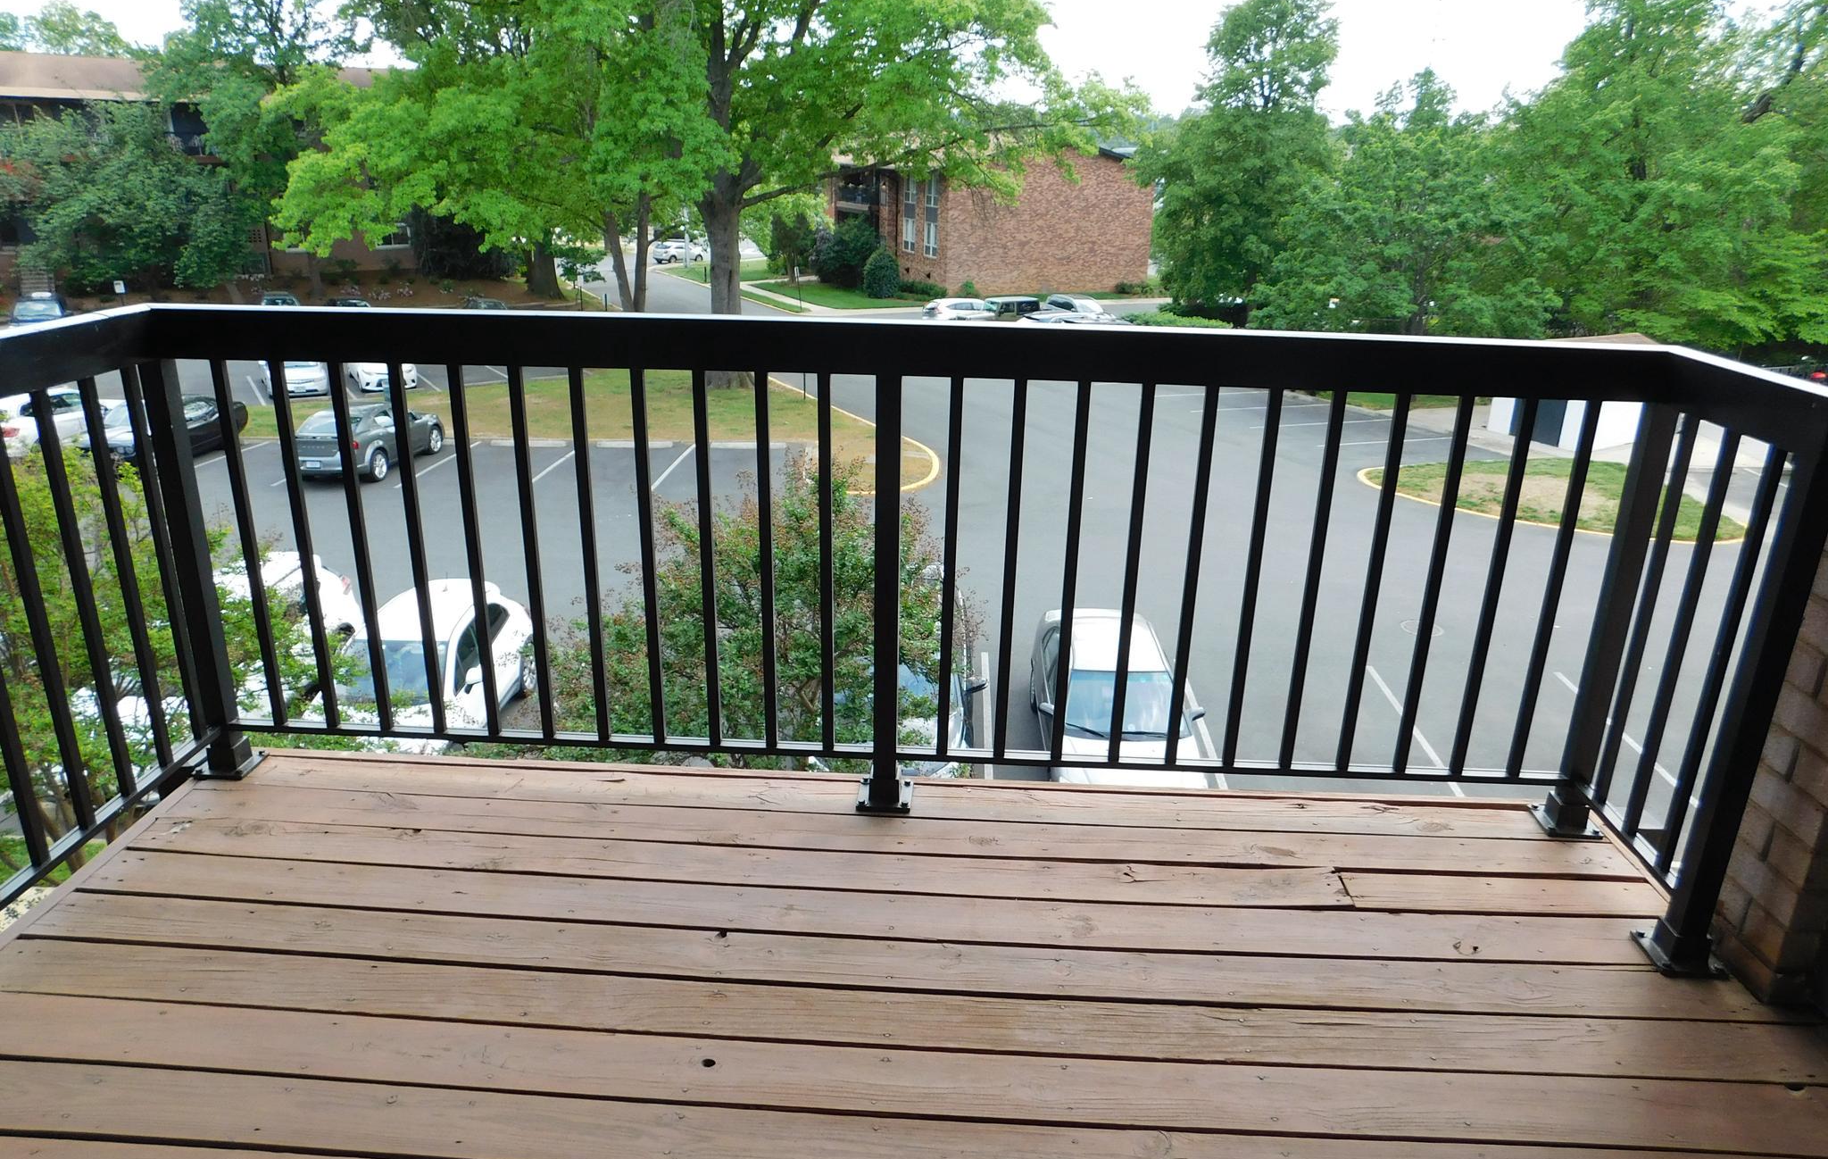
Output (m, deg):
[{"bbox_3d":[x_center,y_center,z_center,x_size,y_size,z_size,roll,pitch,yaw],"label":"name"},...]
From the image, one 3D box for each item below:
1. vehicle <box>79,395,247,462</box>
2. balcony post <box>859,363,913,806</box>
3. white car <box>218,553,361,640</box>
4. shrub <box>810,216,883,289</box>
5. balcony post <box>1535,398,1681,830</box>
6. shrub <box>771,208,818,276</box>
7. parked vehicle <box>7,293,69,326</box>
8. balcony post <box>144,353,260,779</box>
[{"bbox_3d":[-17.820,-3.797,29.087,1.820,1.440,4.750,2,20,2],"label":"vehicle"},{"bbox_3d":[-0.055,0.033,2.618,0.115,0.985,0.115,2,20,2],"label":"balcony post"},{"bbox_3d":[-8.806,0.912,15.220,1.820,1.570,4.500,2,20,2],"label":"white car"},{"bbox_3d":[-3.504,-17.010,63.274,3.800,3.800,3.600,2,20,2],"label":"shrub"},{"bbox_3d":[1.467,0.086,2.572,0.115,0.985,0.115,2,20,2],"label":"balcony post"},{"bbox_3d":[-6.499,-18.145,66.208,2.700,3.750,2.600,2,20,2],"label":"shrub"},{"bbox_3d":[-34.000,-10.308,47.016,1.820,1.650,4.500,-10,23,-29],"label":"parked vehicle"},{"bbox_3d":[-1.577,-0.028,2.683,0.115,0.985,0.115,2,20,2],"label":"balcony post"}]

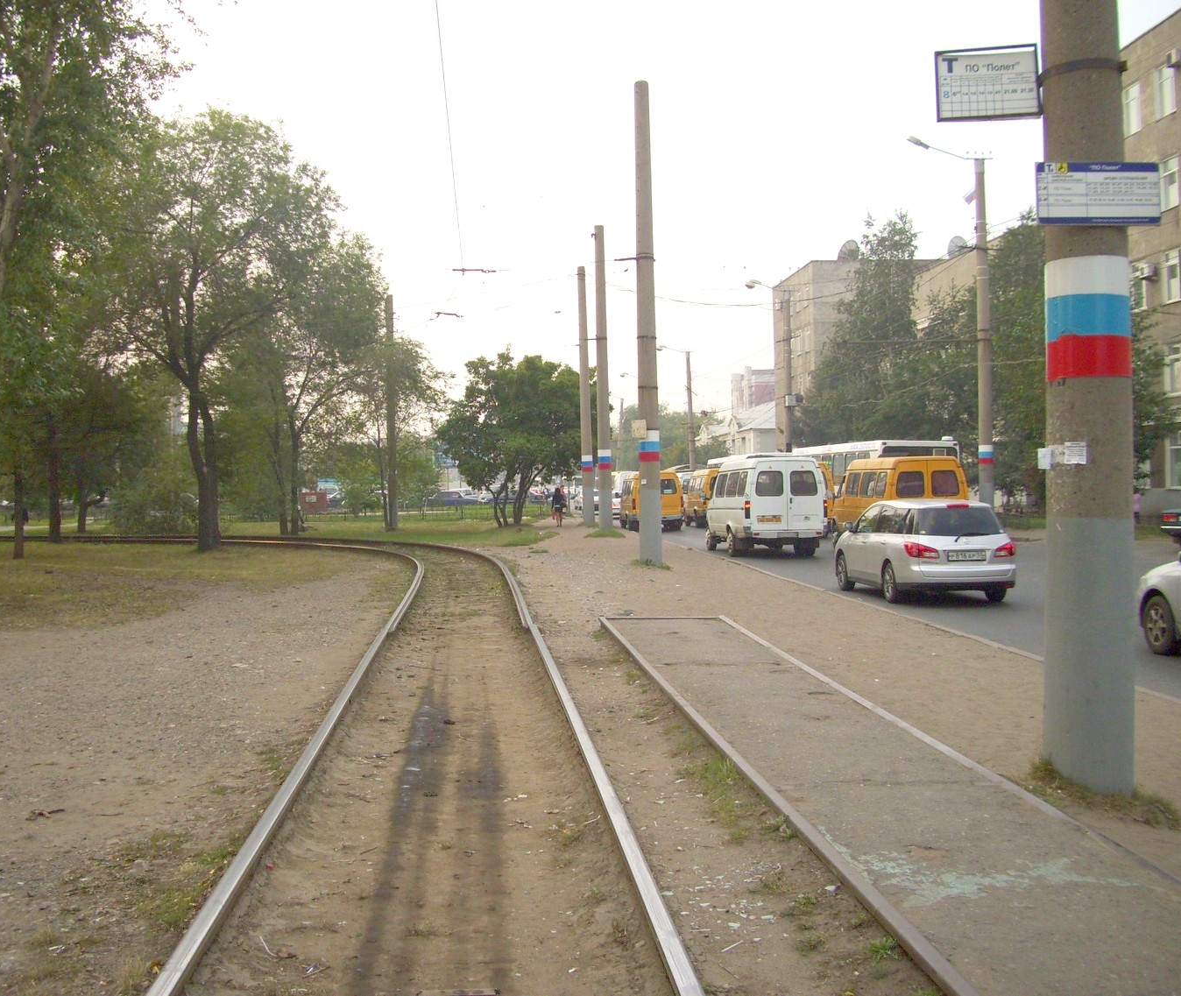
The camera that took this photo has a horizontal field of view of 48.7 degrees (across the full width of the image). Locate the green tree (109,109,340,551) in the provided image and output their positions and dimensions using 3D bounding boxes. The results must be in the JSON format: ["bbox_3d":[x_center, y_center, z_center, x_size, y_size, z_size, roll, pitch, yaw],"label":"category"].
[{"bbox_3d":[-10.742,-4.939,38.154,7.200,12.889,7.200,-1,0,0],"label":"green tree"}]

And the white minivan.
[{"bbox_3d":[4.241,0.215,32.327,2.100,2.300,5.480,-1,0,-4],"label":"white minivan"}]

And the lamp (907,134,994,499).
[{"bbox_3d":[11.841,-5.409,42.900,2.850,13.000,0.500,-1,0,-4],"label":"lamp"}]

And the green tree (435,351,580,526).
[{"bbox_3d":[-3.227,-2.558,55.473,6.900,7.457,6.500,-1,0,0],"label":"green tree"}]

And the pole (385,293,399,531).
[{"bbox_3d":[-8.101,-3.483,52.965,0.420,9.582,0.420,-1,0,0],"label":"pole"}]

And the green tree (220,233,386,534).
[{"bbox_3d":[-11.147,-4.419,50.500,6.500,11.600,6.200,-1,0,0],"label":"green tree"}]

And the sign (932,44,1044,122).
[{"bbox_3d":[2.023,-2.116,6.650,0.515,0.375,0.030,-2,0,10],"label":"sign"}]

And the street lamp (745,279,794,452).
[{"bbox_3d":[9.782,-5.517,71.500,2.700,13.000,0.900,-1,0,-4],"label":"street lamp"}]

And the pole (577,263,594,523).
[{"bbox_3d":[-0.150,-3.843,48.965,0.420,9.675,0.420,-1,0,0],"label":"pole"}]

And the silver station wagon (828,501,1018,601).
[{"bbox_3d":[5.073,0.771,20.302,1.700,1.500,4.420,-1,0,-4],"label":"silver station wagon"}]

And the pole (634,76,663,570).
[{"bbox_3d":[1.101,-3.412,25.466,0.430,9.442,0.430,-1,0,0],"label":"pole"}]

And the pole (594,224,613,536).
[{"bbox_3d":[0.424,-3.751,40.966,0.430,9.559,0.430,-1,0,0],"label":"pole"}]

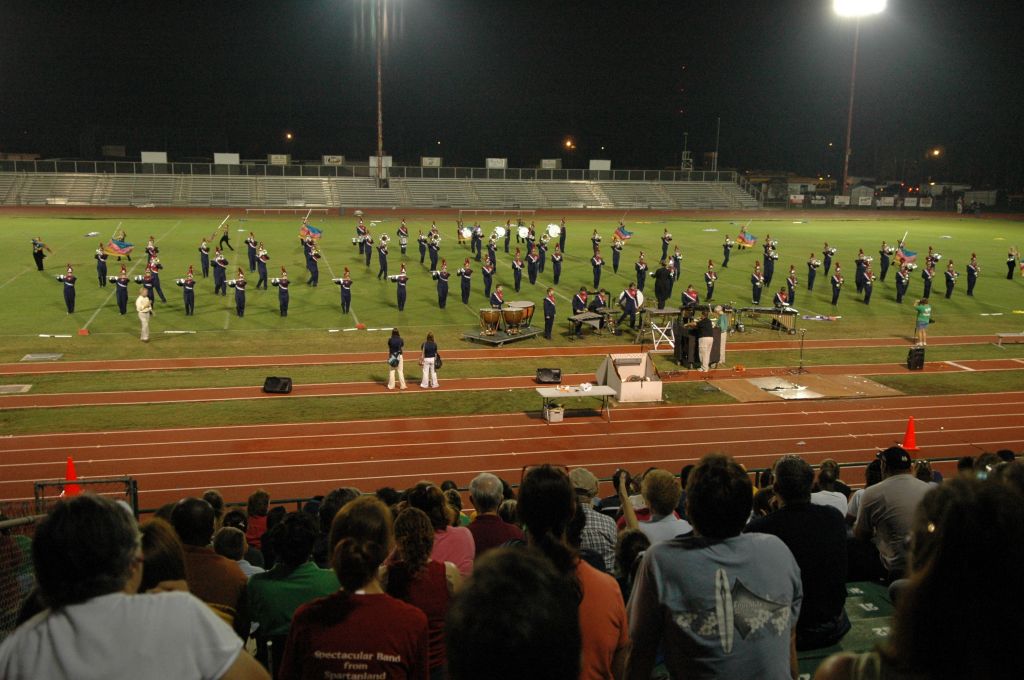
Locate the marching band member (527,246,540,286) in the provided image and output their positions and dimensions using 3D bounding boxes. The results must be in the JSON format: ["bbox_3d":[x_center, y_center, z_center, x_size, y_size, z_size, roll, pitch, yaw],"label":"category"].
[{"bbox_3d":[0.991,-3.460,44.540,0.550,1.844,0.450,-1,12,-14],"label":"marching band member"}]

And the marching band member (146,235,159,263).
[{"bbox_3d":[-16.118,-3.742,43.315,0.520,1.790,0.450,-1,12,-15],"label":"marching band member"}]

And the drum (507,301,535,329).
[{"bbox_3d":[0.328,-0.779,32.766,0.880,0.850,0.880,-1,12,-14],"label":"drum"}]

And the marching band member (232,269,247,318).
[{"bbox_3d":[-9.998,-1.745,35.506,0.540,1.791,0.420,-1,12,-14],"label":"marching band member"}]

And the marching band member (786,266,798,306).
[{"bbox_3d":[11.932,-2.288,40.965,0.430,1.760,0.390,-3,13,-20],"label":"marching band member"}]

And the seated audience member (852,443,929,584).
[{"bbox_3d":[2.416,1.259,6.448,0.540,1.250,0.820,1,12,-3],"label":"seated audience member"}]

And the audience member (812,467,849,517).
[{"bbox_3d":[2.745,1.682,8.711,0.480,1.200,0.700,-1,12,-14],"label":"audience member"}]

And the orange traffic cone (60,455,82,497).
[{"bbox_3d":[-8.016,2.463,17.581,0.370,0.710,0.370,-1,12,-14],"label":"orange traffic cone"}]

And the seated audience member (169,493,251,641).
[{"bbox_3d":[-1.346,1.241,4.274,0.520,1.300,0.800,0,12,-8],"label":"seated audience member"}]

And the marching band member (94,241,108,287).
[{"bbox_3d":[-17.063,-3.142,40.167,0.570,1.907,0.500,-1,11,-13],"label":"marching band member"}]

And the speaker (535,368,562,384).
[{"bbox_3d":[1.094,1.025,27.785,0.670,0.380,0.430,0,12,-8],"label":"speaker"}]

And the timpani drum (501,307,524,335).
[{"bbox_3d":[0.044,-0.669,33.266,0.740,0.790,0.740,-1,12,-14],"label":"timpani drum"}]

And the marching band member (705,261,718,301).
[{"bbox_3d":[8.525,-2.559,41.398,0.520,1.773,0.450,-1,12,-15],"label":"marching band member"}]

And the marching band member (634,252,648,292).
[{"bbox_3d":[5.830,-3.048,43.245,0.560,1.786,0.480,0,11,-8],"label":"marching band member"}]

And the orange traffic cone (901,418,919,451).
[{"bbox_3d":[8.993,2.075,21.717,0.370,0.720,0.370,-1,12,-14],"label":"orange traffic cone"}]

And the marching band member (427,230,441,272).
[{"bbox_3d":[-3.847,-4.376,47.550,0.650,1.925,0.650,-1,11,-14],"label":"marching band member"}]

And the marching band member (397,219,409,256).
[{"bbox_3d":[-6.090,-5.780,53.848,0.620,2.032,0.600,-1,11,-12],"label":"marching band member"}]

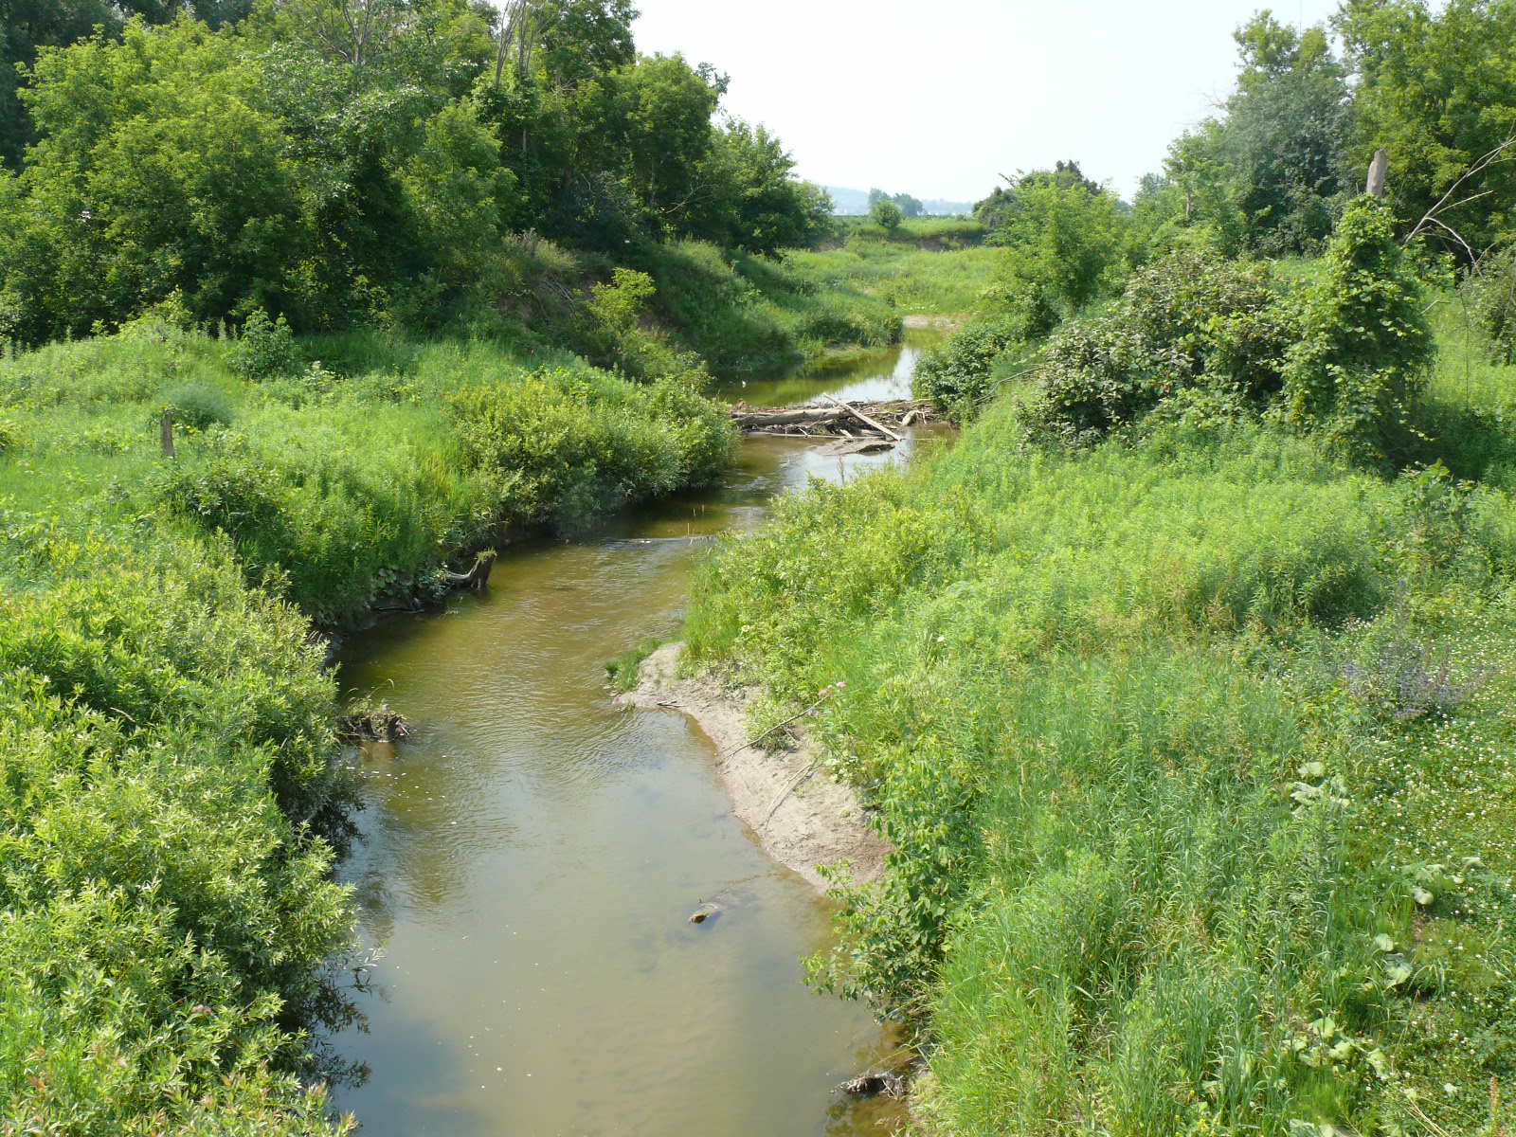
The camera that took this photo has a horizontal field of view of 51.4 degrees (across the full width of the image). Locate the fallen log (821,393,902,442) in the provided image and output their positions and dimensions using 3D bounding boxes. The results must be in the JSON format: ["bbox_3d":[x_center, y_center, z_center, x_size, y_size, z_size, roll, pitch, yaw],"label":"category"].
[{"bbox_3d":[2.441,-3.670,37.800,0.160,0.160,3.790,-6,23,-24],"label":"fallen log"}]

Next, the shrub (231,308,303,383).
[{"bbox_3d":[-9.138,-4.088,29.325,1.340,1.430,1.300,0,13,0],"label":"shrub"}]

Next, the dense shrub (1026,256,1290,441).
[{"bbox_3d":[6.155,-3.343,24.367,4.280,3.080,3.300,0,13,0],"label":"dense shrub"}]

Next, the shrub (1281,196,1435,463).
[{"bbox_3d":[8.488,-3.294,22.326,2.180,3.860,2.100,0,13,0],"label":"shrub"}]

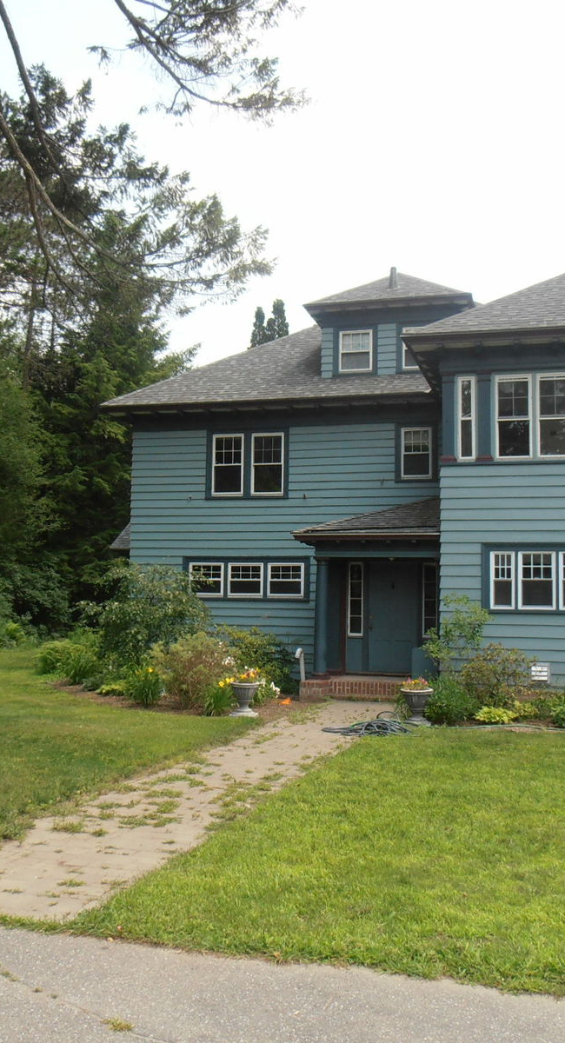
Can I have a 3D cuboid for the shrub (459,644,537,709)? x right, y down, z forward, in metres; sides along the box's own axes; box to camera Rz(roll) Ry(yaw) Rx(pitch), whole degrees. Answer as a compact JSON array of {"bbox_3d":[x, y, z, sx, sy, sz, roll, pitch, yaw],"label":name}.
[{"bbox_3d":[3.265,2.377,14.600,1.149,1.032,1.050,0,-5,15],"label":"shrub"}]

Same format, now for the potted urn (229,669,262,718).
[{"bbox_3d":[-0.520,2.407,13.537,0.448,0.644,0.440,1,-5,-2],"label":"potted urn"}]

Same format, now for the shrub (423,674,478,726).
[{"bbox_3d":[2.246,2.366,12.859,0.723,0.655,0.700,0,-5,10],"label":"shrub"}]

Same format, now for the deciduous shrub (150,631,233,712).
[{"bbox_3d":[-1.337,2.207,14.362,1.201,1.155,1.100,1,-5,-5],"label":"deciduous shrub"}]

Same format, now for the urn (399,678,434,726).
[{"bbox_3d":[1.893,2.551,13.600,0.480,0.661,0.480,0,-5,15],"label":"urn"}]

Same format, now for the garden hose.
[{"bbox_3d":[1.043,2.482,11.855,1.086,0.220,0.850,0,-5,15],"label":"garden hose"}]

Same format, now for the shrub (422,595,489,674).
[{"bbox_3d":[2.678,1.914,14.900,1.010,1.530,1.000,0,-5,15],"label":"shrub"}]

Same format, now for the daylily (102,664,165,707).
[{"bbox_3d":[-2.239,2.496,14.674,0.922,0.605,0.800,2,-5,-8],"label":"daylily"}]

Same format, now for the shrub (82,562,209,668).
[{"bbox_3d":[-2.683,1.927,18.900,2.417,2.212,2.200,0,-5,15],"label":"shrub"}]

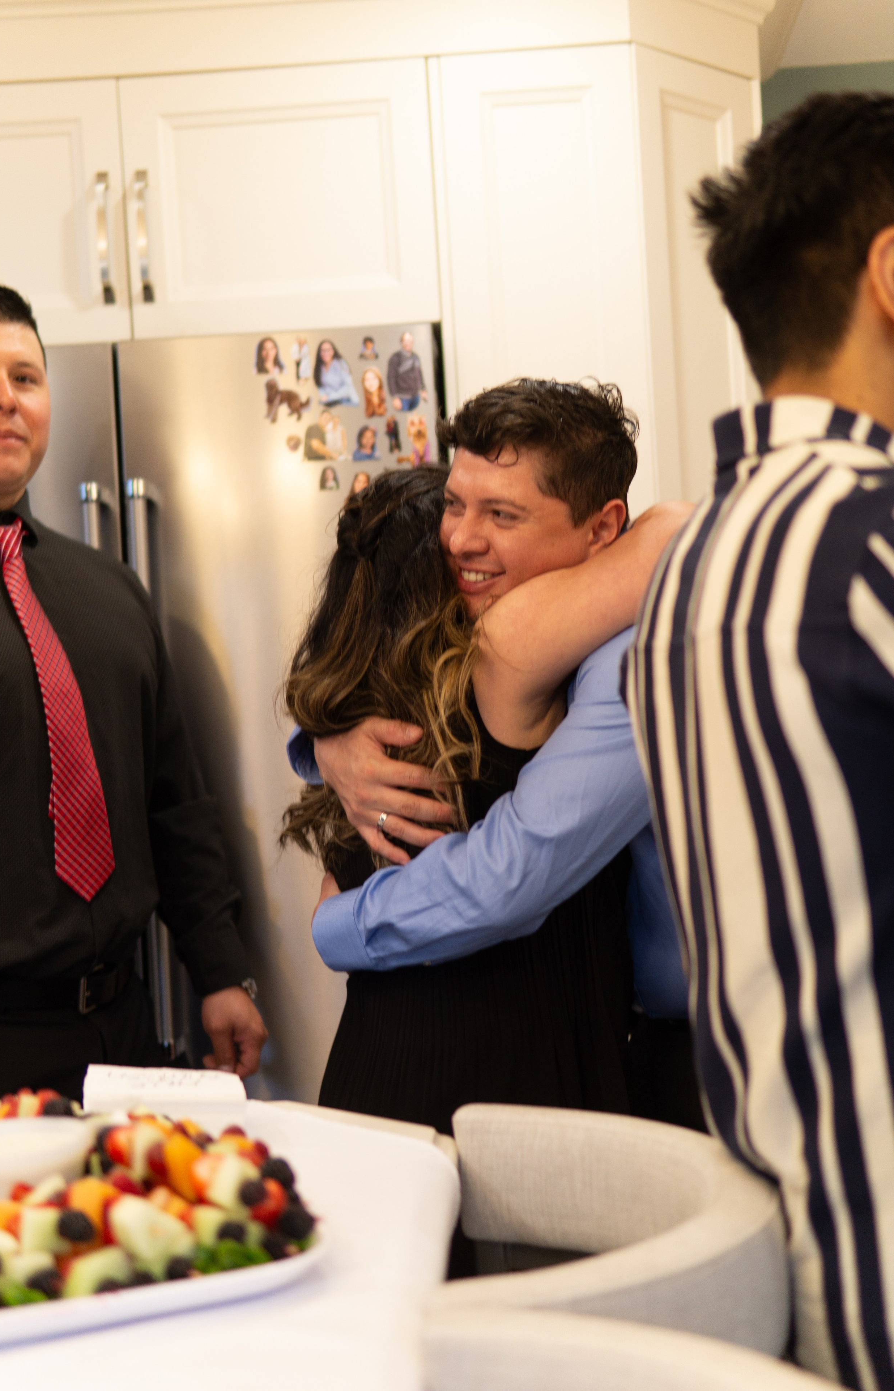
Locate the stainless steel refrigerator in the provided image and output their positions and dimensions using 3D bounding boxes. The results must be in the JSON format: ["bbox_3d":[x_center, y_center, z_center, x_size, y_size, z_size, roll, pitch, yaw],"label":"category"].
[{"bbox_3d":[-0.417,0.382,2.829,0.910,1.780,0.790,-3,0,1],"label":"stainless steel refrigerator"}]

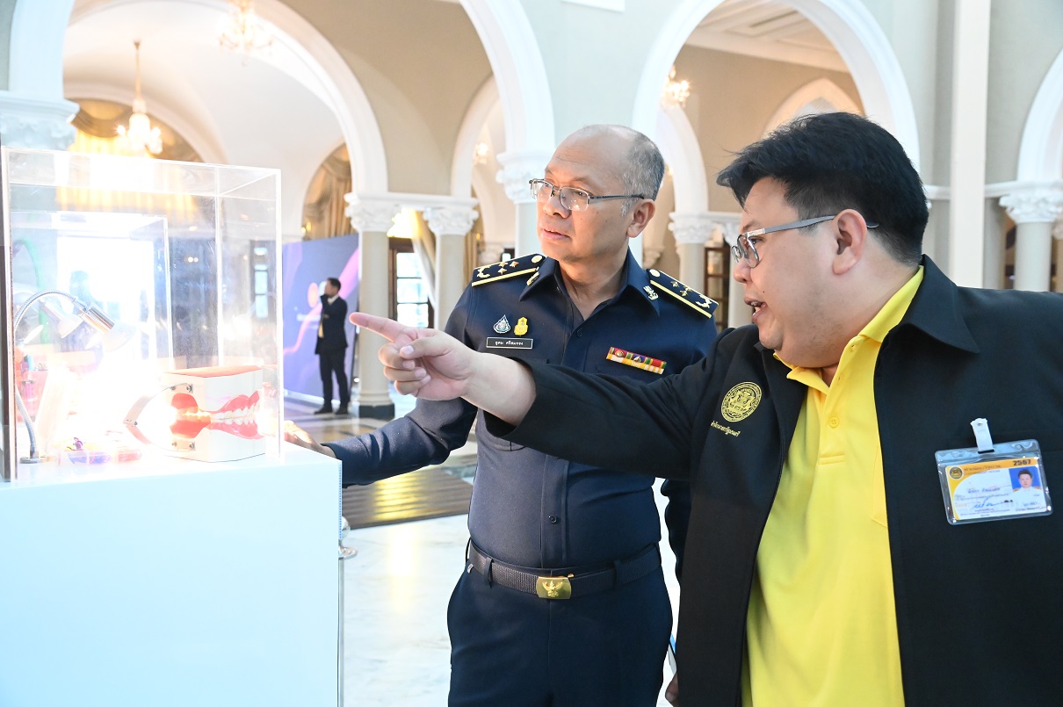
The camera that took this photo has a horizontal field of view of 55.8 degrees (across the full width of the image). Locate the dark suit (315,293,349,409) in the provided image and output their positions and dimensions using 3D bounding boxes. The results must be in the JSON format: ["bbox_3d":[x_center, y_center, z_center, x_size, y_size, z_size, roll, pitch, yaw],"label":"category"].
[{"bbox_3d":[-2.529,-0.005,12.750,0.380,1.450,0.490,-1,3,-22],"label":"dark suit"}]

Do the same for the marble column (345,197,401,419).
[{"bbox_3d":[-1.949,-0.556,12.400,0.570,2.720,0.570,-1,3,-28],"label":"marble column"}]

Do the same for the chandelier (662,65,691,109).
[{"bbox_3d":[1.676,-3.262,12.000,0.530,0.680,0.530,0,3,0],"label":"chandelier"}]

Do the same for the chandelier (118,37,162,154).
[{"bbox_3d":[-5.435,-3.510,13.900,0.620,1.580,0.620,0,3,0],"label":"chandelier"}]

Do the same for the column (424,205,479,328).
[{"bbox_3d":[-1.026,-0.578,12.950,0.570,2.720,0.570,-1,3,-28],"label":"column"}]

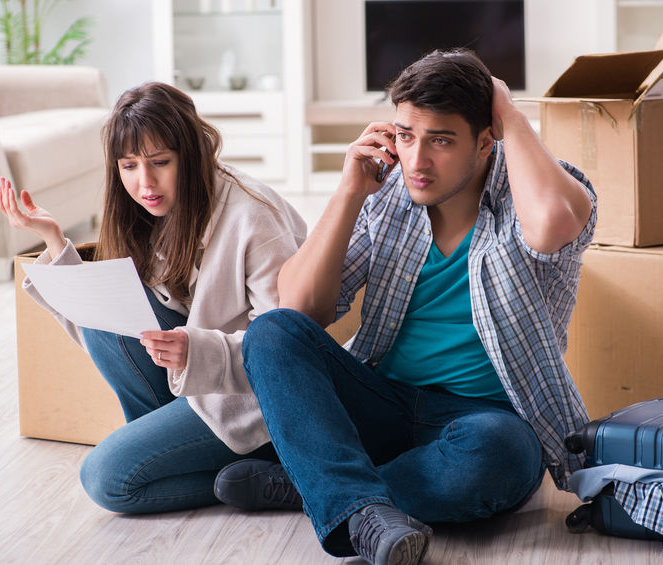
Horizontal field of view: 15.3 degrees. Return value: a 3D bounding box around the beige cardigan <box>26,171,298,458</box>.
[{"bbox_3d":[-0.288,0.046,4.420,0.460,0.490,0.470,3,8,33],"label":"beige cardigan"}]

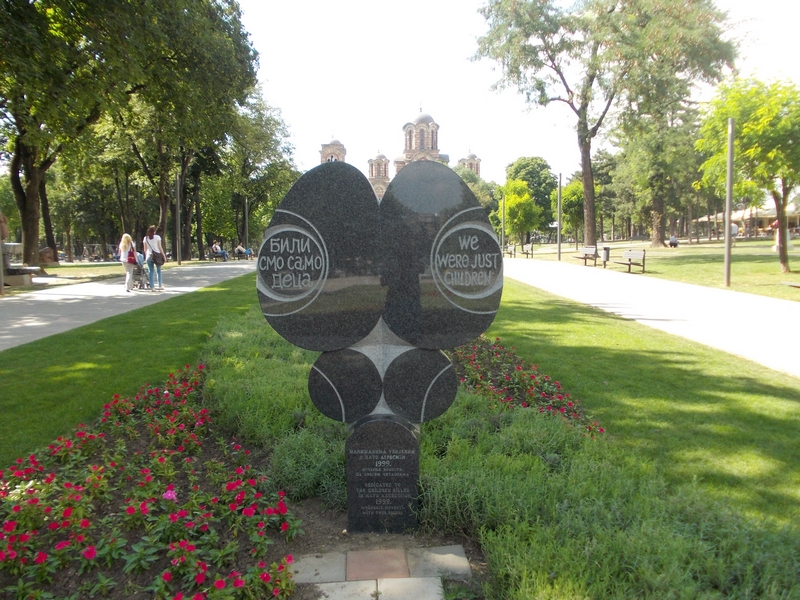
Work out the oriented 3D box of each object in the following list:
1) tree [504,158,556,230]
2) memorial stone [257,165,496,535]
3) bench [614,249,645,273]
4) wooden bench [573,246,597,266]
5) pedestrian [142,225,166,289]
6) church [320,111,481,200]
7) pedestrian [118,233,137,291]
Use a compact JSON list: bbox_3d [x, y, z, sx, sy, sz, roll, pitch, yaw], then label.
[{"bbox_3d":[19.159,-14.607,95.000,7.800,12.900,7.800,0,4,-2],"label":"tree"},{"bbox_3d":[-0.108,0.245,3.565,1.310,2.010,0.280,0,4,0],"label":"memorial stone"},{"bbox_3d":[9.018,-1.548,25.574,0.580,0.860,1.850,0,4,-2],"label":"bench"},{"bbox_3d":[8.473,-2.014,29.874,0.580,0.860,1.850,0,4,-2],"label":"wooden bench"},{"bbox_3d":[-6.463,-1.103,17.000,0.580,1.720,0.400,0,4,-2],"label":"pedestrian"},{"bbox_3d":[1.867,-40.243,228.361,62.000,54.000,42.000,0,4,-2],"label":"church"},{"bbox_3d":[-7.193,-0.978,17.100,0.480,1.540,0.380,0,4,-2],"label":"pedestrian"}]

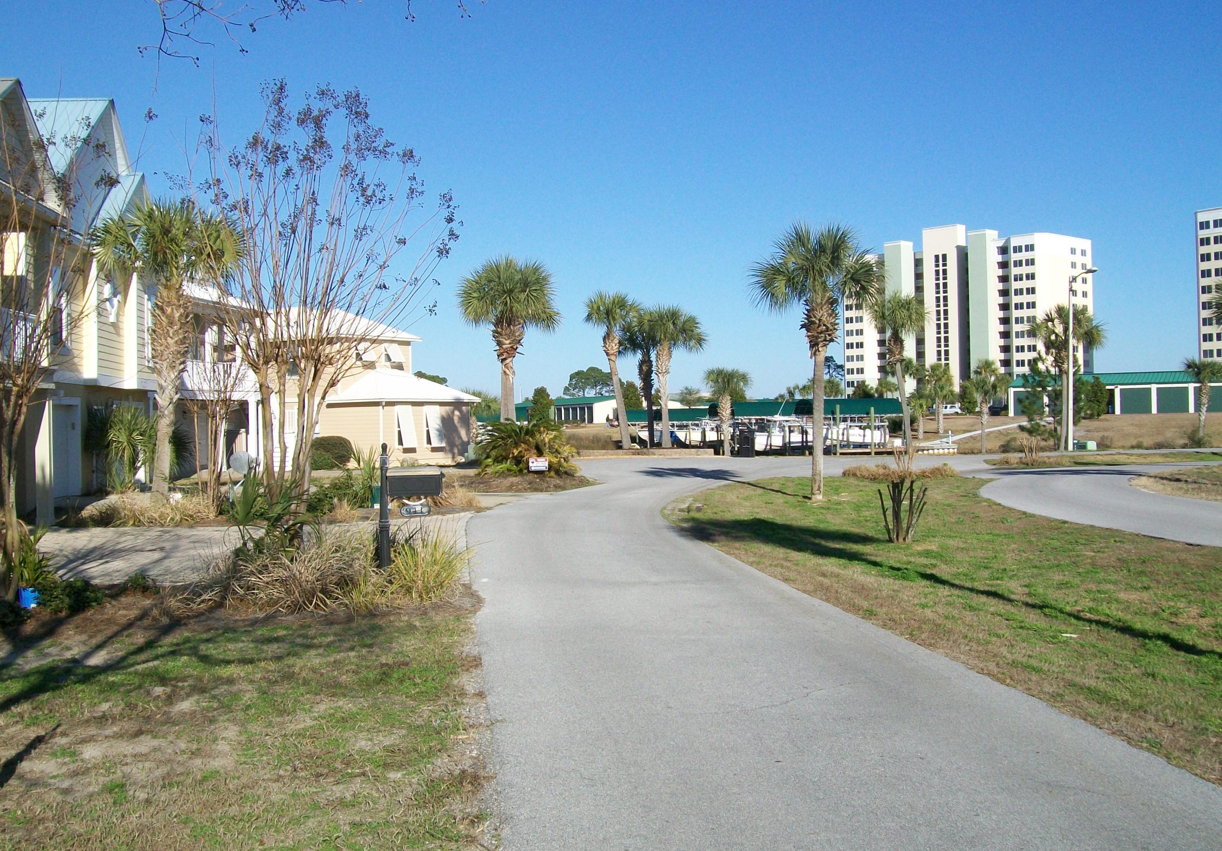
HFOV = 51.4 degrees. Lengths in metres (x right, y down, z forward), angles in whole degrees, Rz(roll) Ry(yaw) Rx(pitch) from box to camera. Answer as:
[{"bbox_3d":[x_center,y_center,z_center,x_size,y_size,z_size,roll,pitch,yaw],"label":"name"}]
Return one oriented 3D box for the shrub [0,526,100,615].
[{"bbox_3d":[-5.252,1.359,11.900,0.950,0.830,0.900,-1,0,-24],"label":"shrub"}]

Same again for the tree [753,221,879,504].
[{"bbox_3d":[4.340,-1.379,27.000,2.740,5.860,2.680,-1,0,0],"label":"tree"}]

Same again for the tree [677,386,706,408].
[{"bbox_3d":[9.664,-2.620,155.000,3.200,4.400,3.200,-1,0,0],"label":"tree"}]

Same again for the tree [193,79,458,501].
[{"bbox_3d":[-3.015,-1.007,13.400,2.730,5.280,2.680,-1,0,0],"label":"tree"}]

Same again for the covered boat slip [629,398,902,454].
[{"bbox_3d":[11.633,0.168,107.955,7.790,4.085,27.550,-1,0,-29],"label":"covered boat slip"}]

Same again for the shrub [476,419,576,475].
[{"bbox_3d":[-2.474,0.611,37.000,2.850,1.620,2.700,-1,0,0],"label":"shrub"}]

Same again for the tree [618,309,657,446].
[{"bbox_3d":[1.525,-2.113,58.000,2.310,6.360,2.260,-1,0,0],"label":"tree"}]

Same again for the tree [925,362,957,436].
[{"bbox_3d":[23.618,-1.880,91.000,2.320,5.200,2.280,-1,0,0],"label":"tree"}]

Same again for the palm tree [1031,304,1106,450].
[{"bbox_3d":[21.208,-2.238,59.000,3.460,6.830,3.390,-1,0,0],"label":"palm tree"}]

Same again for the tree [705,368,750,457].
[{"bbox_3d":[5.061,-0.599,55.000,1.980,3.880,1.940,-1,0,0],"label":"tree"}]

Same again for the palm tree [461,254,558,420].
[{"bbox_3d":[-2.707,-1.660,34.000,2.730,5.750,2.680,-1,0,0],"label":"palm tree"}]

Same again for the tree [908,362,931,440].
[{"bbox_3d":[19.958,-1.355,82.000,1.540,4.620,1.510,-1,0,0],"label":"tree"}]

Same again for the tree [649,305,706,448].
[{"bbox_3d":[2.918,-2.126,55.500,2.450,6.200,2.450,-1,0,0],"label":"tree"}]

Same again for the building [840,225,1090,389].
[{"bbox_3d":[79.300,-23.082,288.000,26.000,42.000,48.500,-1,0,-45],"label":"building"}]

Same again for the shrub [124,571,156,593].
[{"bbox_3d":[-4.666,1.552,12.600,0.310,0.220,0.300,-1,0,-20],"label":"shrub"}]

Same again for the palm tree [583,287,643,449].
[{"bbox_3d":[0.103,-2.396,55.000,2.550,6.900,2.550,-1,0,0],"label":"palm tree"}]

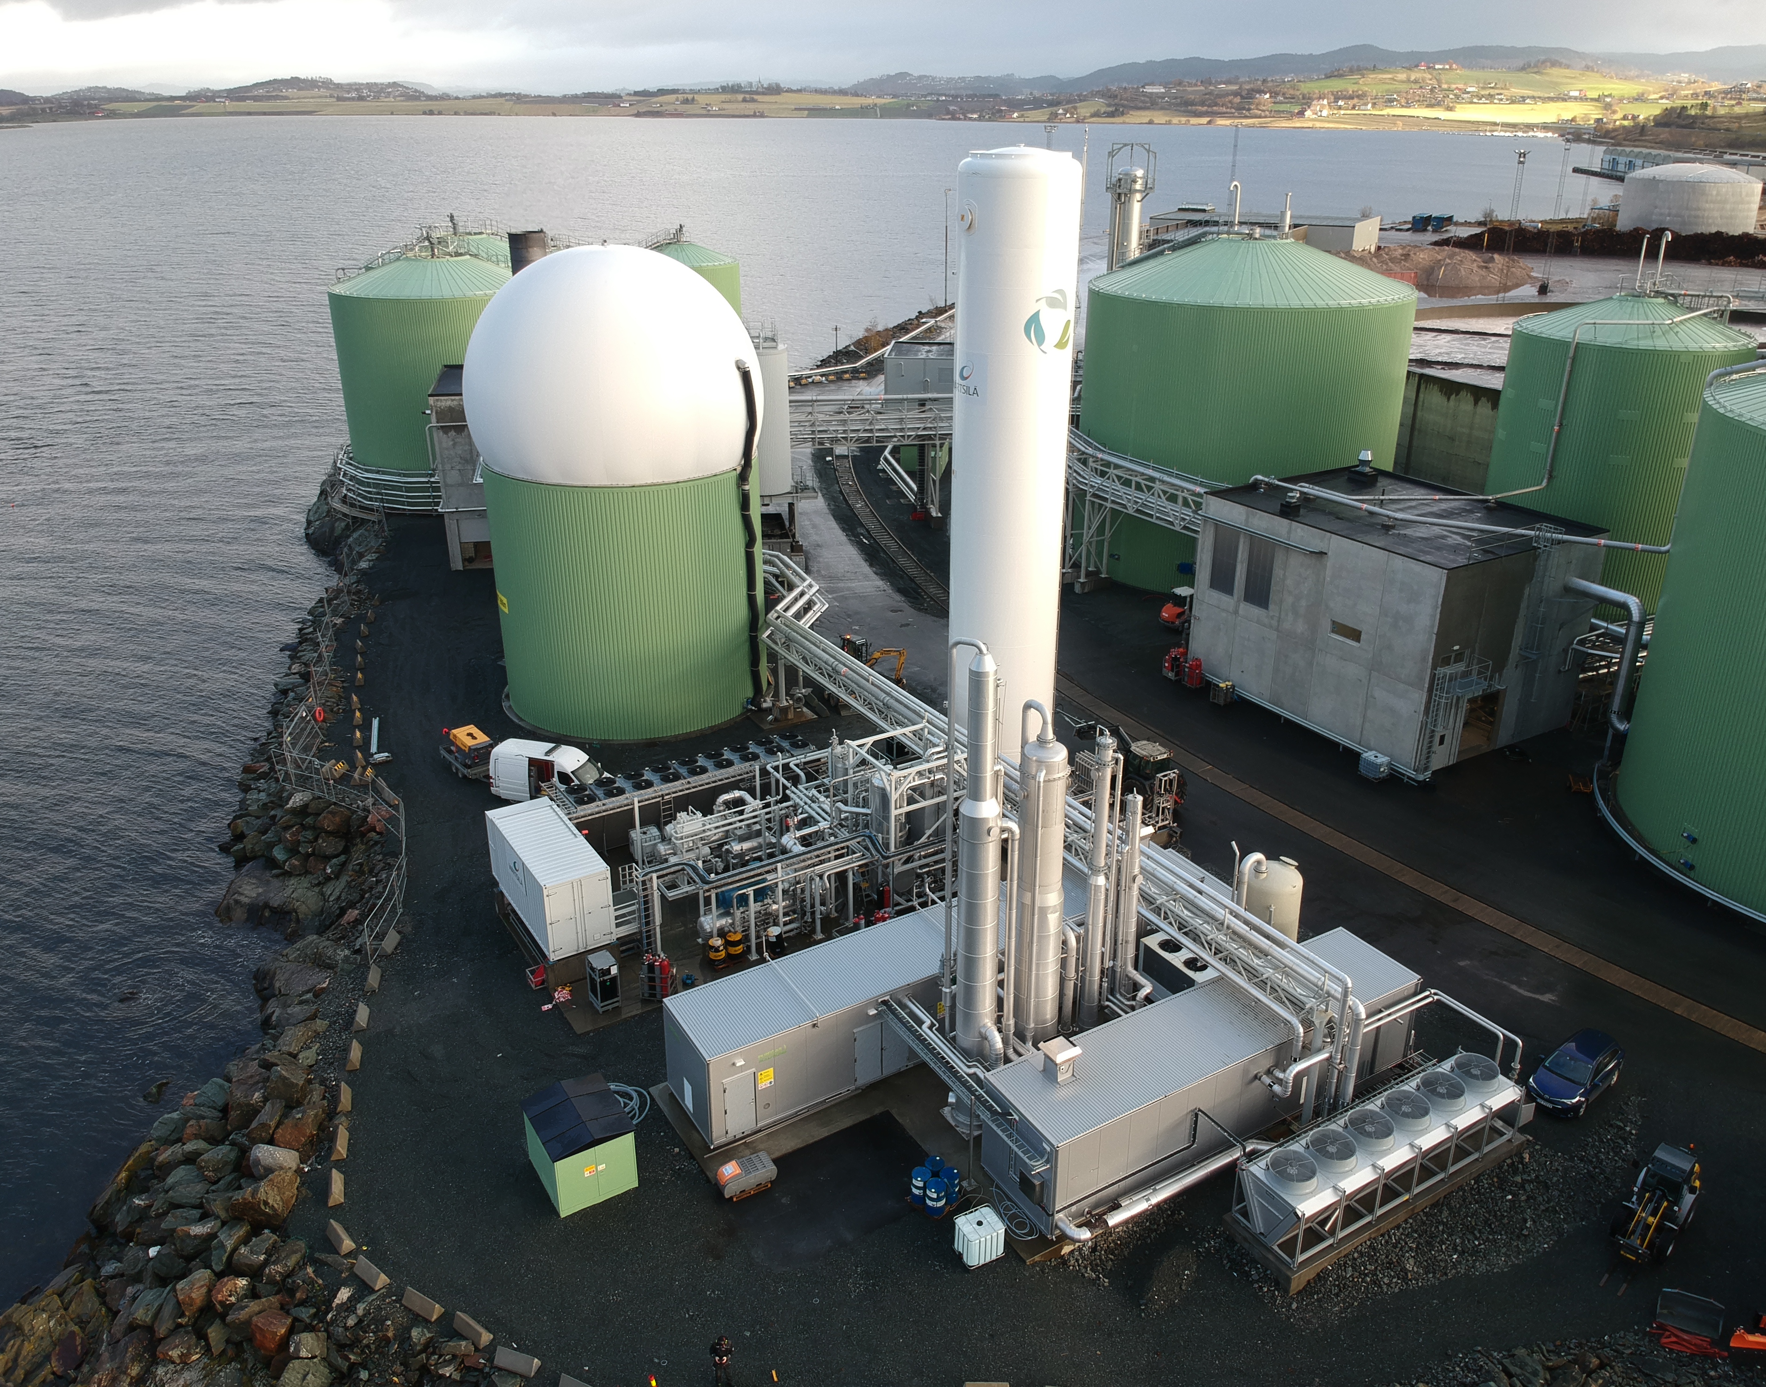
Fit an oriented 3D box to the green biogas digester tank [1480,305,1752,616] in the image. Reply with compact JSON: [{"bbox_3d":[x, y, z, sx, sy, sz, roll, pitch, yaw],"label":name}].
[{"bbox_3d":[42.753,-13.587,78.957,12.500,18.950,12.500,0,23,0],"label":"green biogas digester tank"}]

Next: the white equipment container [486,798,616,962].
[{"bbox_3d":[-12.419,6.712,49.741,2.440,2.850,6.450,-14,27,-29],"label":"white equipment container"}]

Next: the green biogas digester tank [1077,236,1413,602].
[{"bbox_3d":[23.932,-19.558,90.074,20.800,21.200,20.800,0,23,0],"label":"green biogas digester tank"}]

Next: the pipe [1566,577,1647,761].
[{"bbox_3d":[36.889,-1.668,69.107,1.200,8.100,4.500,-13,27,-26],"label":"pipe"}]

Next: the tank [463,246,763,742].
[{"bbox_3d":[-13.445,-10.886,69.505,14.900,23.600,14.900,0,24,0],"label":"tank"}]

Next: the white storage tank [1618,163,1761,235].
[{"bbox_3d":[198.285,-121.066,328.683,30.400,16.875,30.400,0,23,0],"label":"white storage tank"}]

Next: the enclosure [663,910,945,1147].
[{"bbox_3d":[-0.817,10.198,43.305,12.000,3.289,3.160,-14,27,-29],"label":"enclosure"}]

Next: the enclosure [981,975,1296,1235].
[{"bbox_3d":[8.241,12.826,42.296,9.818,3.422,3.547,-14,27,-28],"label":"enclosure"}]

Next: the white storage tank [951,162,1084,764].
[{"bbox_3d":[4.954,-6.792,52.921,4.406,27.400,4.406,0,23,0],"label":"white storage tank"}]

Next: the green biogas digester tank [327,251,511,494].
[{"bbox_3d":[-35.493,-26.479,110.198,17.100,18.300,17.100,0,23,0],"label":"green biogas digester tank"}]

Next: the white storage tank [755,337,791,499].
[{"bbox_3d":[-8.222,-18.814,91.076,4.000,9.900,4.000,0,24,0],"label":"white storage tank"}]

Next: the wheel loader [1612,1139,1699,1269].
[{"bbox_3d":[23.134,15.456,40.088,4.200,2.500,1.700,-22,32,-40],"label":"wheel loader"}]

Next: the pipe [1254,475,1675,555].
[{"bbox_3d":[26.871,-8.373,64.518,19.700,0.850,1.700,17,29,35],"label":"pipe"}]

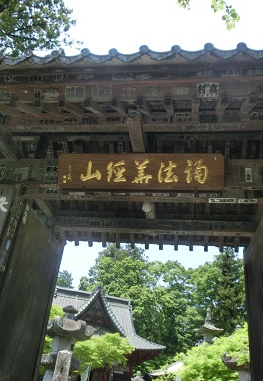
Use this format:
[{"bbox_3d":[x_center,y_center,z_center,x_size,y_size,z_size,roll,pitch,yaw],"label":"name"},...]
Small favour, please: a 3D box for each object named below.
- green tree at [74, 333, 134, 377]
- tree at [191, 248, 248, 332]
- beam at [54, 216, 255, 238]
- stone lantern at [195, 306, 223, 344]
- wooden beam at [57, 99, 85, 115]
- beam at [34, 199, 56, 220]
[{"bbox_3d":[-0.623,3.844,8.386,1.374,1.082,1.300,1,-31,9],"label":"green tree"},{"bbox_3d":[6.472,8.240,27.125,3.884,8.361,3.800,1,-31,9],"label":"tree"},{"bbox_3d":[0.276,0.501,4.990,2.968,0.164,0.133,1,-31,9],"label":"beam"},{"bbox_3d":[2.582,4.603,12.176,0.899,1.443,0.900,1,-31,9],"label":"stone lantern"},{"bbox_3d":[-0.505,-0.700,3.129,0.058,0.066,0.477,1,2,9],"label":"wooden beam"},{"bbox_3d":[-1.007,0.188,4.434,0.101,0.151,0.954,1,-31,9],"label":"beam"}]

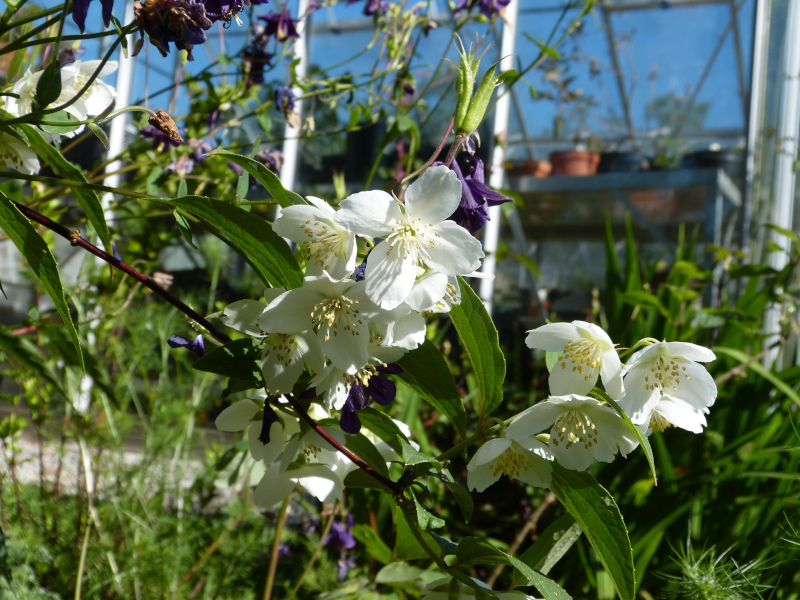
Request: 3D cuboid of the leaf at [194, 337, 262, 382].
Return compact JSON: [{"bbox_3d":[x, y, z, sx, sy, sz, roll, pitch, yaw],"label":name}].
[{"bbox_3d":[-0.058,0.022,0.393,0.028,0.016,0.007,9,-43,-32],"label":"leaf"}]

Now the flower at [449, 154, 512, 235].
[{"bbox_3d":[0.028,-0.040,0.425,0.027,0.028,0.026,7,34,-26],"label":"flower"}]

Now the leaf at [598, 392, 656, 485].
[{"bbox_3d":[0.085,0.052,0.425,0.010,0.042,0.011,-38,-19,18],"label":"leaf"}]

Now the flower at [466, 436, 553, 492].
[{"bbox_3d":[0.043,0.064,0.440,0.035,0.024,0.022,3,37,5],"label":"flower"}]

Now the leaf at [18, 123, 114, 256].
[{"bbox_3d":[-0.122,-0.038,0.412,0.014,0.066,0.009,-18,-21,-50],"label":"leaf"}]

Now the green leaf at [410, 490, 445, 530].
[{"bbox_3d":[0.008,0.073,0.392,0.005,0.016,0.011,-8,30,42],"label":"green leaf"}]

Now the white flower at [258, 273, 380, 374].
[{"bbox_3d":[-0.029,0.009,0.425,0.048,0.040,0.025,2,27,2],"label":"white flower"}]

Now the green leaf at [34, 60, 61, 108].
[{"bbox_3d":[-0.134,-0.082,0.430,0.011,0.018,0.006,1,0,-12],"label":"green leaf"}]

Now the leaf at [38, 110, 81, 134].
[{"bbox_3d":[-0.135,-0.070,0.450,0.017,0.009,0.006,1,-18,-12],"label":"leaf"}]

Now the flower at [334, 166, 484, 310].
[{"bbox_3d":[0.004,-0.022,0.415,0.055,0.053,0.022,2,13,-1],"label":"flower"}]

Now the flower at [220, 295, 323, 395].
[{"bbox_3d":[-0.048,0.017,0.437,0.040,0.036,0.026,4,28,18],"label":"flower"}]

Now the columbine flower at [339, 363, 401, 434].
[{"bbox_3d":[-0.011,0.035,0.410,0.027,0.027,0.025,6,28,-16],"label":"columbine flower"}]

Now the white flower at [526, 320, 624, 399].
[{"bbox_3d":[0.063,0.021,0.400,0.033,0.028,0.021,1,21,32],"label":"white flower"}]

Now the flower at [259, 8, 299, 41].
[{"bbox_3d":[-0.086,-0.195,0.800,0.029,0.022,0.027,5,30,-10],"label":"flower"}]

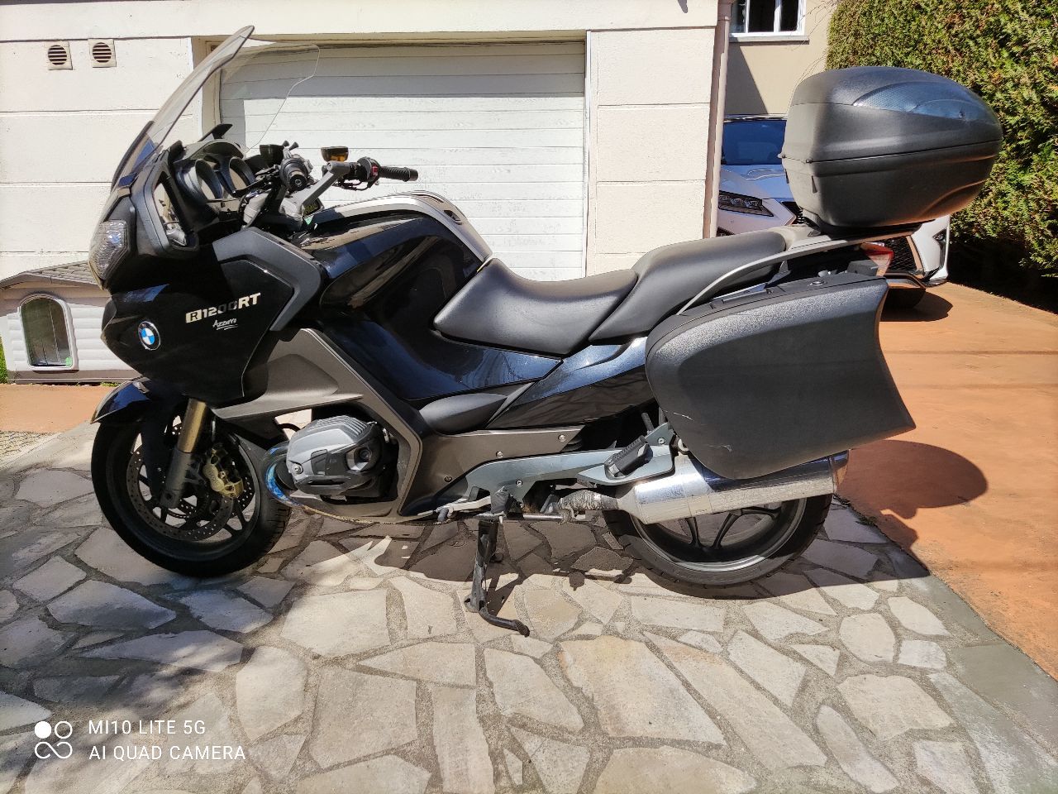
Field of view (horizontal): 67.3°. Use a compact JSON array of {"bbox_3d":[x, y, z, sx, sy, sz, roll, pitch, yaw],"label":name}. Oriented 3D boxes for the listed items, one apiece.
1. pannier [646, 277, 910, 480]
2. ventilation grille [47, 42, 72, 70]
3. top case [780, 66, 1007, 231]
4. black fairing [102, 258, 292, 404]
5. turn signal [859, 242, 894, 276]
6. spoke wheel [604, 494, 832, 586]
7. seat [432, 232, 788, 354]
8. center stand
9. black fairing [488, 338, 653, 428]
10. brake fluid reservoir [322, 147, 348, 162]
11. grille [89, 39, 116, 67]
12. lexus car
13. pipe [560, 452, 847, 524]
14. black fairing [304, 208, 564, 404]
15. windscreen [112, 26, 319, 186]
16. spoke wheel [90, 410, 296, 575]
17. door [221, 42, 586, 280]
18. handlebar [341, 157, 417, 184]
[{"bbox_3d":[0.525,-0.056,1.723,0.555,0.425,0.260,1,17,4],"label":"pannier"},{"bbox_3d":[-3.076,-2.226,5.184,0.162,0.167,0.028,1,16,4],"label":"ventilation grille"},{"bbox_3d":[0.843,-0.582,1.870,0.480,0.335,0.560,-4,16,7],"label":"top case"},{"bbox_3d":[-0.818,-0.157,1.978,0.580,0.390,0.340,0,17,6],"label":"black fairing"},{"bbox_3d":[0.806,-0.319,1.853,0.080,0.085,0.075,1,17,4],"label":"turn signal"},{"bbox_3d":[0.510,0.228,2.186,0.630,0.630,0.180,1,17,4],"label":"spoke wheel"},{"bbox_3d":[0.205,-0.286,2.047,0.865,0.285,0.360,1,17,4],"label":"seat"},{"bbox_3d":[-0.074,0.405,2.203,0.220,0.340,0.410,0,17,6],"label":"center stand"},{"bbox_3d":[0.118,-0.042,1.962,0.430,0.240,0.120,1,17,4],"label":"black fairing"},{"bbox_3d":[-0.534,-0.666,2.194,0.073,0.048,0.066,0,17,8],"label":"brake fluid reservoir"},{"bbox_3d":[-2.949,-2.374,5.489,0.183,0.177,0.025,1,17,5],"label":"grille"},{"bbox_3d":[2.487,-1.990,8.053,1.900,1.690,4.880,1,16,4],"label":"lexus car"},{"bbox_3d":[0.409,0.214,1.931,0.690,0.145,0.140,-9,16,9],"label":"pipe"},{"bbox_3d":[-0.228,-0.218,1.922,0.610,0.445,0.220,1,17,4],"label":"black fairing"},{"bbox_3d":[-0.838,-0.726,2.001,0.530,0.360,0.510,0,17,6],"label":"windscreen"},{"bbox_3d":[-0.978,0.245,2.312,0.600,0.600,0.125,0,16,8],"label":"spoke wheel"},{"bbox_3d":[-0.918,-1.557,5.867,2.614,1.898,0.080,1,17,5],"label":"door"},{"bbox_3d":[-0.424,-0.643,2.292,0.085,0.085,0.300,13,22,36],"label":"handlebar"}]

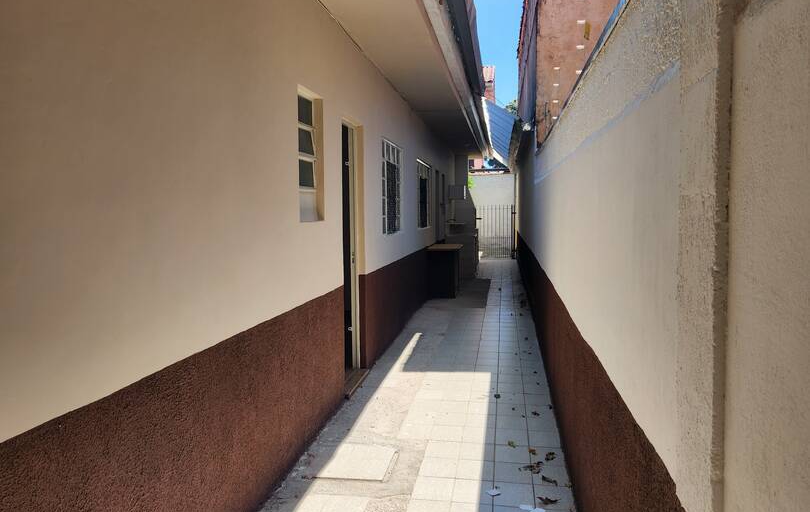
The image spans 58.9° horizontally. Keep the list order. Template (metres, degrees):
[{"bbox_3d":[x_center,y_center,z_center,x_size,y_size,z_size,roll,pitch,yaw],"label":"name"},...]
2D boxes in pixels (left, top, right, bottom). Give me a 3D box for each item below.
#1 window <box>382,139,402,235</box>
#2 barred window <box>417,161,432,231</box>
[{"bbox_3d":[-0.153,-0.726,7.796,0.100,0.970,1.460,0,4,8],"label":"window"},{"bbox_3d":[0.271,-0.901,10.812,0.100,0.970,1.920,0,4,8],"label":"barred window"}]

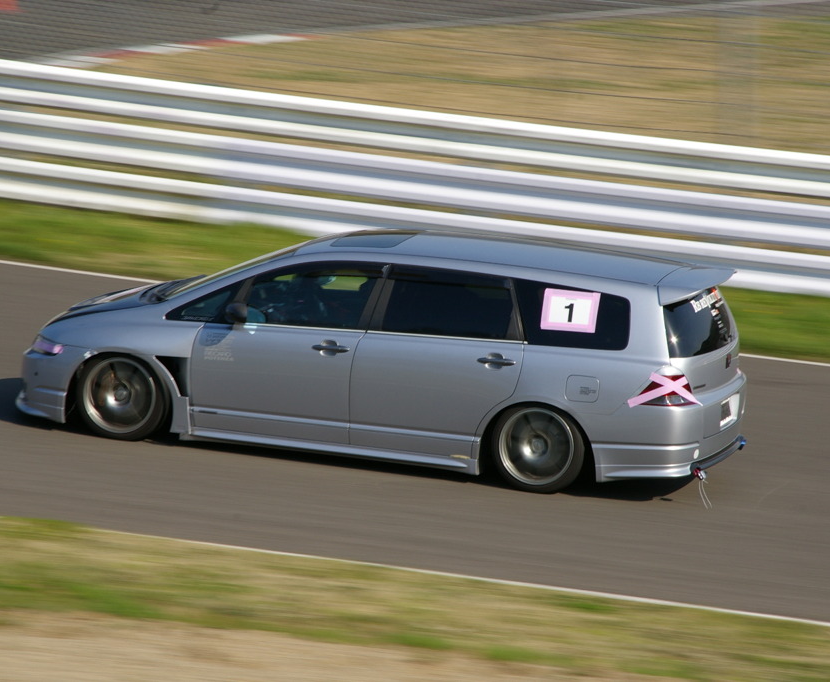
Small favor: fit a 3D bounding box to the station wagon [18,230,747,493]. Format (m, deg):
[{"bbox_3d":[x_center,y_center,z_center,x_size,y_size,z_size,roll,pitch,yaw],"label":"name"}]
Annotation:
[{"bbox_3d":[-0.230,-0.035,39.850,4.780,1.460,1.800,7,11,17],"label":"station wagon"}]

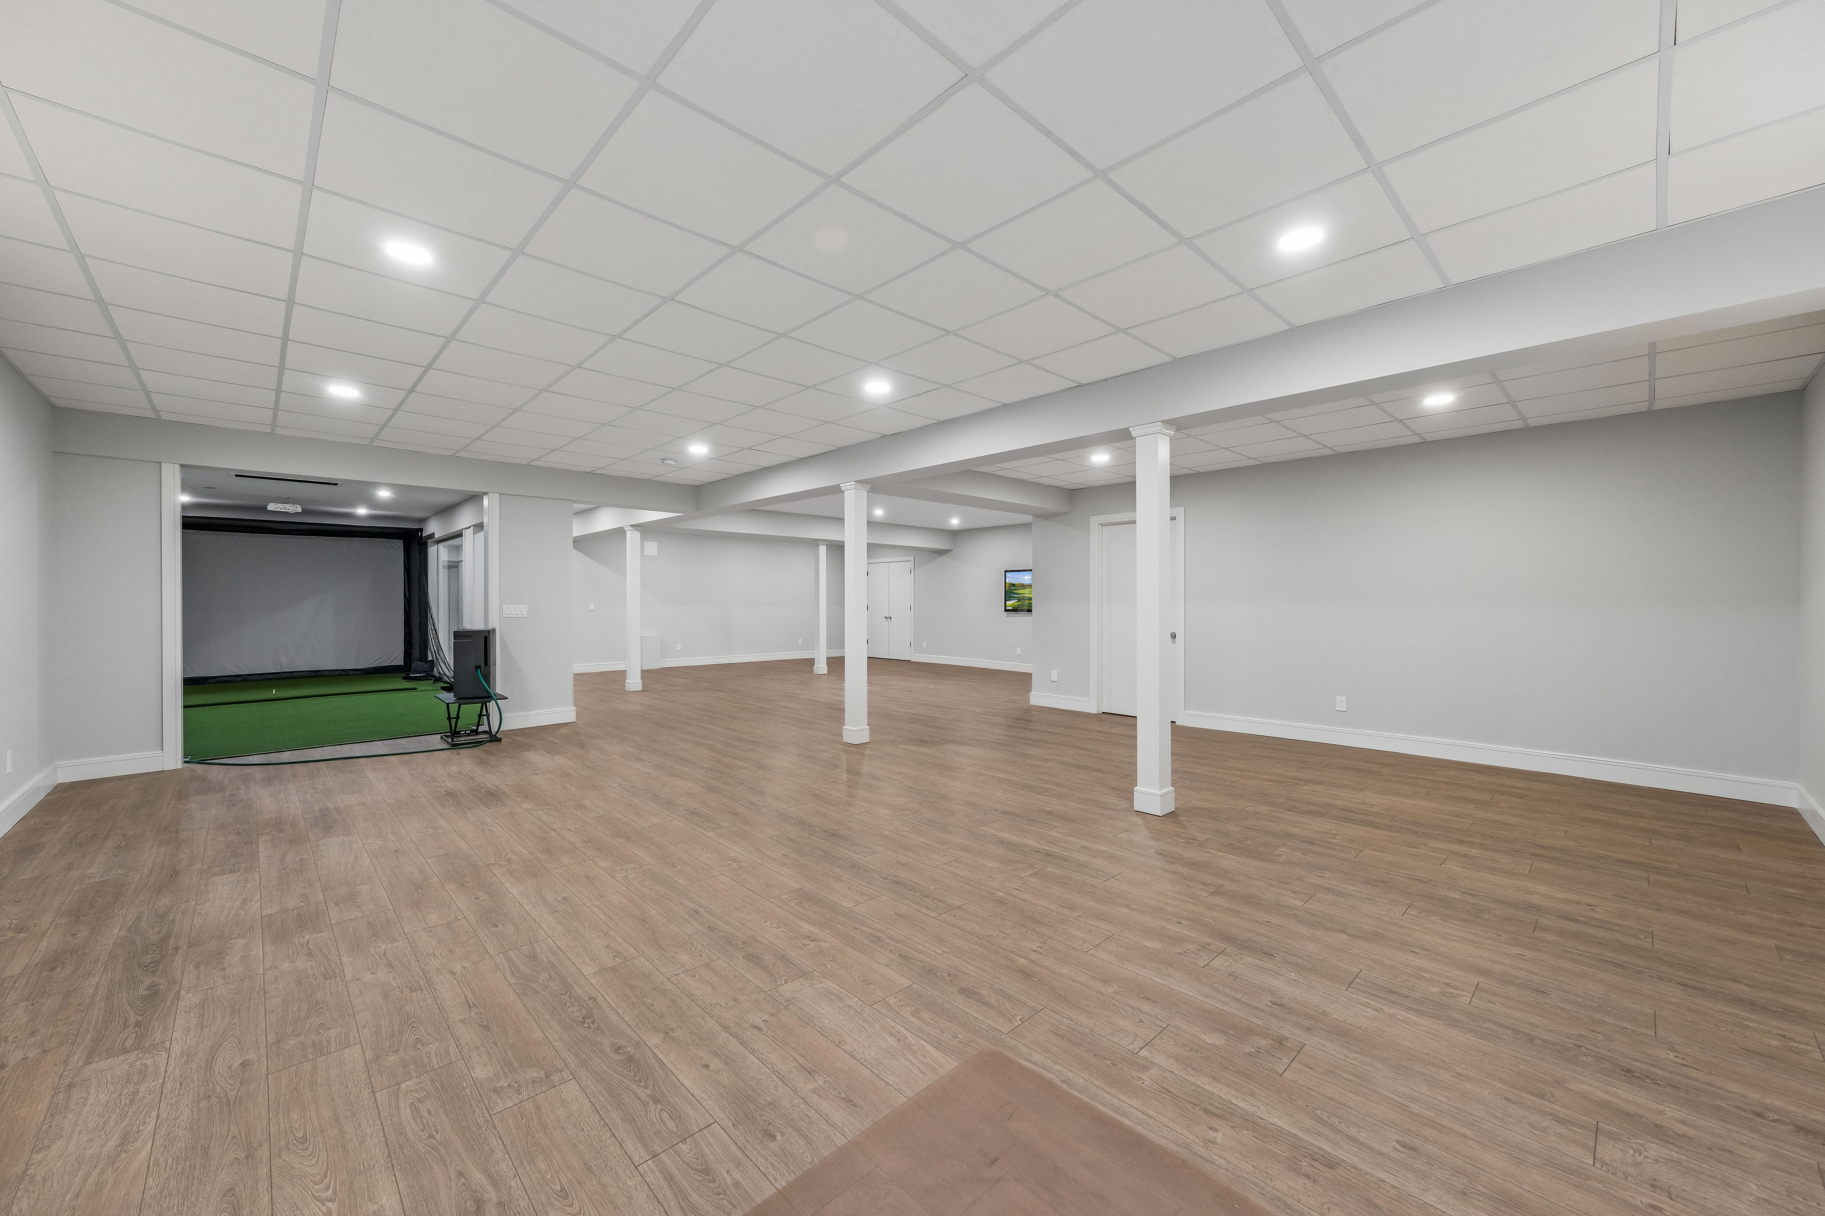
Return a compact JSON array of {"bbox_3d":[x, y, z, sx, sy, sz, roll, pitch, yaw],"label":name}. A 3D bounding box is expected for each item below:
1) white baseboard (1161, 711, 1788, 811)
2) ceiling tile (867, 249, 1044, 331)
[{"bbox_3d":[4.021,1.109,5.264,0.020,0.142,3.660,-1,1,-45],"label":"white baseboard"},{"bbox_3d":[0.192,-1.427,2.981,0.580,0.020,0.580,0,0,-44],"label":"ceiling tile"}]

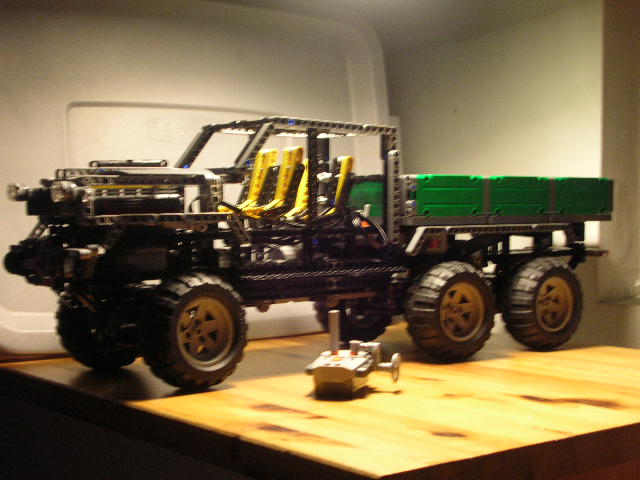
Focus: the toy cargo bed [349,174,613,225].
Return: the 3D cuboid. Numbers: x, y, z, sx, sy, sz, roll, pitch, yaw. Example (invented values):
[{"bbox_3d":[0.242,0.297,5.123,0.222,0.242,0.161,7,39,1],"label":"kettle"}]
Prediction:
[{"bbox_3d":[0.168,-0.042,1.221,0.306,0.048,0.114,-1,3,-36],"label":"toy cargo bed"}]

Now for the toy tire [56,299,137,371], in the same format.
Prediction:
[{"bbox_3d":[-0.195,0.068,1.056,0.096,0.096,0.042,-2,3,-42],"label":"toy tire"}]

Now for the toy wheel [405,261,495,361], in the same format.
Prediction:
[{"bbox_3d":[0.125,0.068,1.094,0.096,0.096,0.042,-1,3,-36],"label":"toy wheel"}]

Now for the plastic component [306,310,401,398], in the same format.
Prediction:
[{"bbox_3d":[0.029,0.091,0.931,0.066,0.060,0.068,0,2,10],"label":"plastic component"}]

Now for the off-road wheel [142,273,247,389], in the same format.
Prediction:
[{"bbox_3d":[-0.102,0.073,0.929,0.096,0.096,0.042,-2,3,-42],"label":"off-road wheel"}]

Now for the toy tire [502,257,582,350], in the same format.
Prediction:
[{"bbox_3d":[0.228,0.065,1.170,0.096,0.096,0.042,-1,3,-36],"label":"toy tire"}]

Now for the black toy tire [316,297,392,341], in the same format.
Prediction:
[{"bbox_3d":[0.035,0.063,1.226,0.096,0.096,0.042,-1,3,-36],"label":"black toy tire"}]

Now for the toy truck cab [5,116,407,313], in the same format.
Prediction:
[{"bbox_3d":[-0.101,-0.022,1.024,0.367,0.168,0.114,-1,3,-36],"label":"toy truck cab"}]

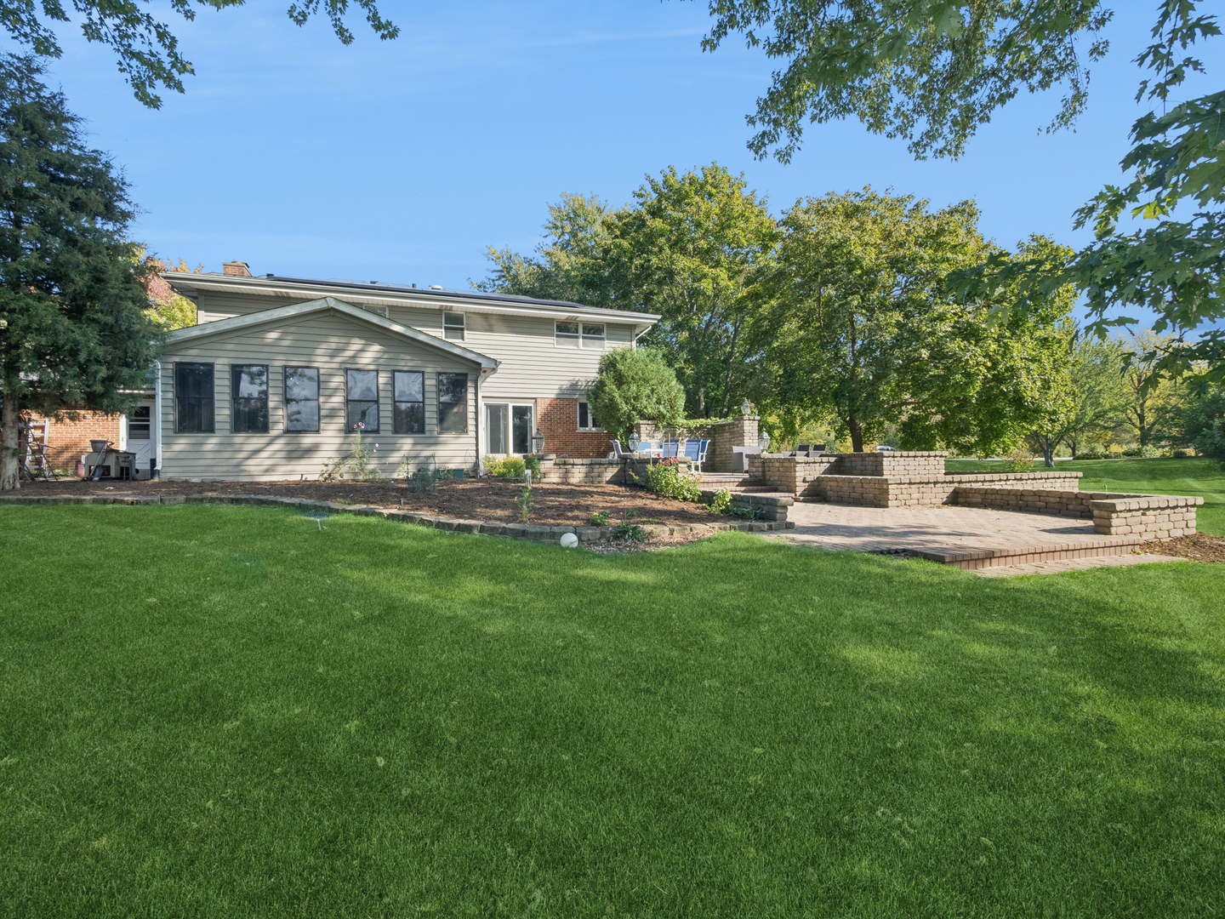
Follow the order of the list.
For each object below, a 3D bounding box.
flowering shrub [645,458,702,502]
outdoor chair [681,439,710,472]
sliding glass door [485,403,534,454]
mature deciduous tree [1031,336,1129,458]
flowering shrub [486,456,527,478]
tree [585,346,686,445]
[{"bbox_3d":[1.191,0.385,11.100,1.120,0.820,0.950,-1,0,-21],"label":"flowering shrub"},{"bbox_3d":[2.471,-0.105,16.800,0.660,1.030,0.750,-1,0,-21],"label":"outdoor chair"},{"bbox_3d":[-3.420,-0.876,18.700,1.760,2.000,0.120,-1,0,-21],"label":"sliding glass door"},{"bbox_3d":[31.808,-4.186,39.000,8.800,9.400,8.400,-1,0,-21],"label":"mature deciduous tree"},{"bbox_3d":[-2.477,0.178,13.200,0.950,0.500,0.700,-1,0,-21],"label":"flowering shrub"},{"bbox_3d":[0.692,-1.646,18.200,3.150,3.900,3.000,-1,0,0],"label":"tree"}]

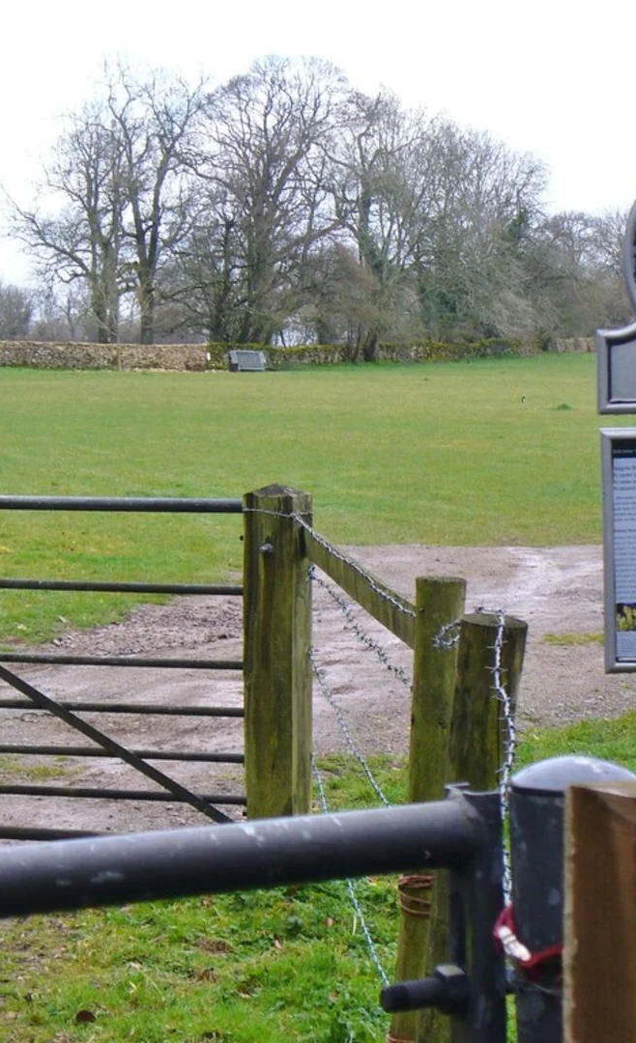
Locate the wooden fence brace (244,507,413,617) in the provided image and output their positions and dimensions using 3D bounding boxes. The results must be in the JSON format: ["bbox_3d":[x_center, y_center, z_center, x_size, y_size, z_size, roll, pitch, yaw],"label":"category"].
[{"bbox_3d":[0.110,0.156,7.444,0.048,0.088,2.906,0,4,-5],"label":"wooden fence brace"}]

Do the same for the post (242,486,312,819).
[{"bbox_3d":[-0.129,0.524,8.939,0.168,1.270,0.168,1,4,21],"label":"post"}]

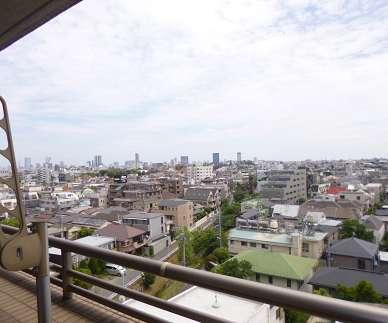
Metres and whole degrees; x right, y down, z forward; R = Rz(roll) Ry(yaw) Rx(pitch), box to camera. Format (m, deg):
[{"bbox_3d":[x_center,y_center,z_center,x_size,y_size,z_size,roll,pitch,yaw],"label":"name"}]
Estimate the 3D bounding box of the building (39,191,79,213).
[{"bbox_3d":[-56.206,19.051,125.307,8.600,11.300,12.400,-2,0,19],"label":"building"}]

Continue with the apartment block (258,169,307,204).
[{"bbox_3d":[45.161,12.535,150.325,13.000,16.700,31.000,-1,0,36],"label":"apartment block"}]

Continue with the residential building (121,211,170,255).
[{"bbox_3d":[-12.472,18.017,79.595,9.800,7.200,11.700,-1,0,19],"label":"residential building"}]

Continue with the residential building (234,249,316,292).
[{"bbox_3d":[12.305,18.538,48.699,12.900,7.800,9.450,-2,0,32],"label":"residential building"}]

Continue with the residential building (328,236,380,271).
[{"bbox_3d":[27.803,17.305,52.285,7.200,7.900,7.800,-2,-1,34],"label":"residential building"}]

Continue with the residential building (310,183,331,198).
[{"bbox_3d":[71.480,16.515,169.211,5.200,8.000,15.000,-1,0,43],"label":"residential building"}]

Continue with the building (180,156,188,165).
[{"bbox_3d":[-63.741,-2.381,2000.016,46.000,60.000,30.000,-1,0,0],"label":"building"}]

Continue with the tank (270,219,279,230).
[{"bbox_3d":[17.137,13.515,63.500,1.700,2.100,1.700,-2,-1,33],"label":"tank"}]

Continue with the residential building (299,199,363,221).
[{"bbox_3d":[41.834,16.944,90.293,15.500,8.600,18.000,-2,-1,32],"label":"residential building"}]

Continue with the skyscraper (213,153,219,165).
[{"bbox_3d":[102.910,-4.722,1400.031,26.000,64.000,26.000,-2,0,4],"label":"skyscraper"}]

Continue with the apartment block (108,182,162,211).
[{"bbox_3d":[-23.875,15.408,119.862,14.500,13.000,19.000,-1,0,26],"label":"apartment block"}]

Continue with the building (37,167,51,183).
[{"bbox_3d":[-197.957,18.769,394.998,15.000,24.500,12.000,-2,-1,20],"label":"building"}]

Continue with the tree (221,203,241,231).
[{"bbox_3d":[11.947,17.678,94.998,6.200,8.900,6.200,-2,-1,0],"label":"tree"}]

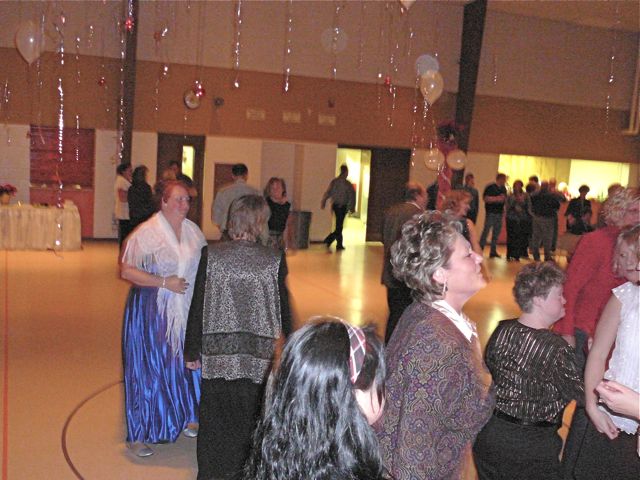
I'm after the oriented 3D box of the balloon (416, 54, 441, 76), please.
[{"bbox_3d":[1.562,-2.535,9.400,0.340,0.340,0.320,3,6,0],"label":"balloon"}]

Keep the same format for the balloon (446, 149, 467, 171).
[{"bbox_3d":[1.941,-1.137,9.200,0.280,0.290,0.280,3,6,0],"label":"balloon"}]

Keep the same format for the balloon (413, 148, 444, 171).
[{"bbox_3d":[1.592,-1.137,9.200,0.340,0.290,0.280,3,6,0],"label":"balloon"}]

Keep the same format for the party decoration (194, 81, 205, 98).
[{"bbox_3d":[-1.676,-2.093,9.000,0.140,0.240,0.130,3,6,0],"label":"party decoration"}]

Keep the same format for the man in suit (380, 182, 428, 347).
[{"bbox_3d":[0.768,0.281,5.660,0.420,1.610,0.520,-2,8,-38],"label":"man in suit"}]

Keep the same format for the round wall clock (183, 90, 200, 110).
[{"bbox_3d":[-2.610,-2.847,13.175,0.370,0.390,0.150,1,7,-16],"label":"round wall clock"}]

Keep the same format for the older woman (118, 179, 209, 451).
[{"bbox_3d":[-0.895,0.433,3.755,0.520,1.550,0.440,-2,8,-36],"label":"older woman"}]

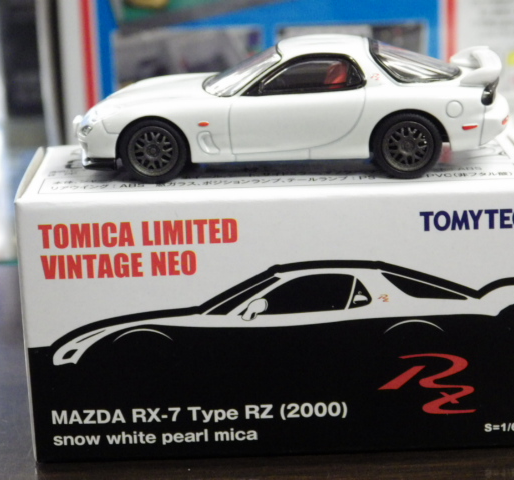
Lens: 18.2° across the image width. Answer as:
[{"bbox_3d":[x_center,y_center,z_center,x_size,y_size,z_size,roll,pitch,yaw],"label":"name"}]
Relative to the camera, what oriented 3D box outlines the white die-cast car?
[{"bbox_3d":[0.005,-0.022,0.250,0.068,0.020,0.028,-1,16,4],"label":"white die-cast car"}]

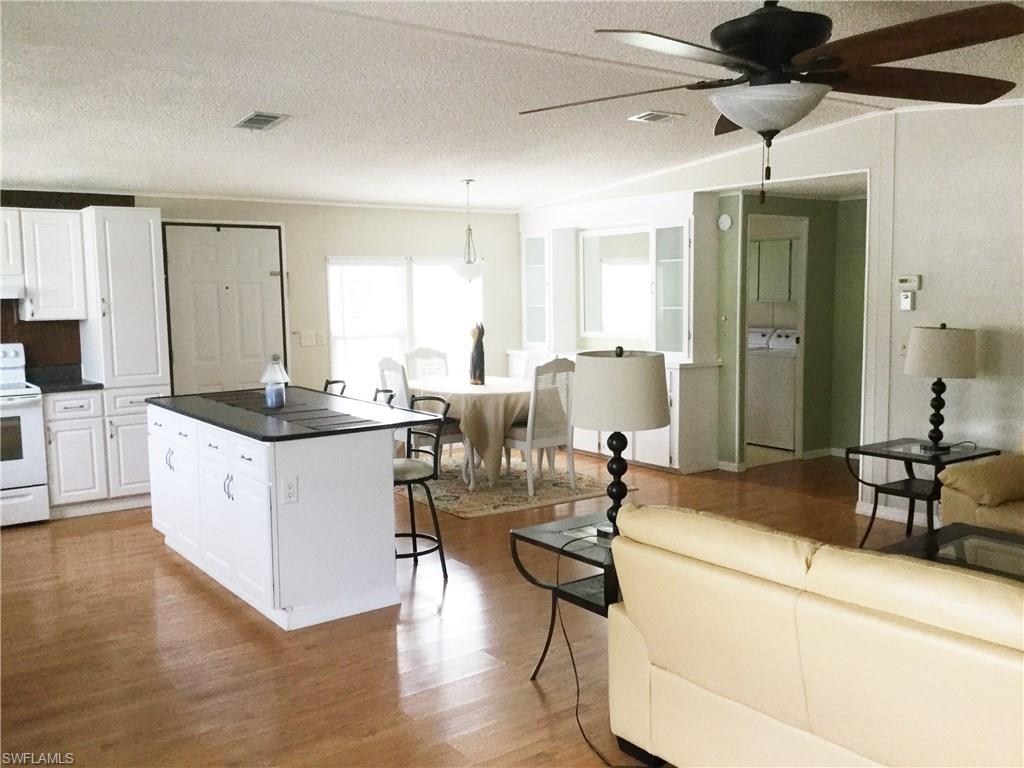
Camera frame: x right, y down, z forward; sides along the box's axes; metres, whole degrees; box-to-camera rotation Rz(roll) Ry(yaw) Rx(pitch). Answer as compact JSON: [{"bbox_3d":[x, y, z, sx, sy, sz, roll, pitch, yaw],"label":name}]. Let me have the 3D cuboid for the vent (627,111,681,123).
[{"bbox_3d":[0.906,-1.670,5.730,0.280,0.030,0.220,-5,3,-37],"label":"vent"}]

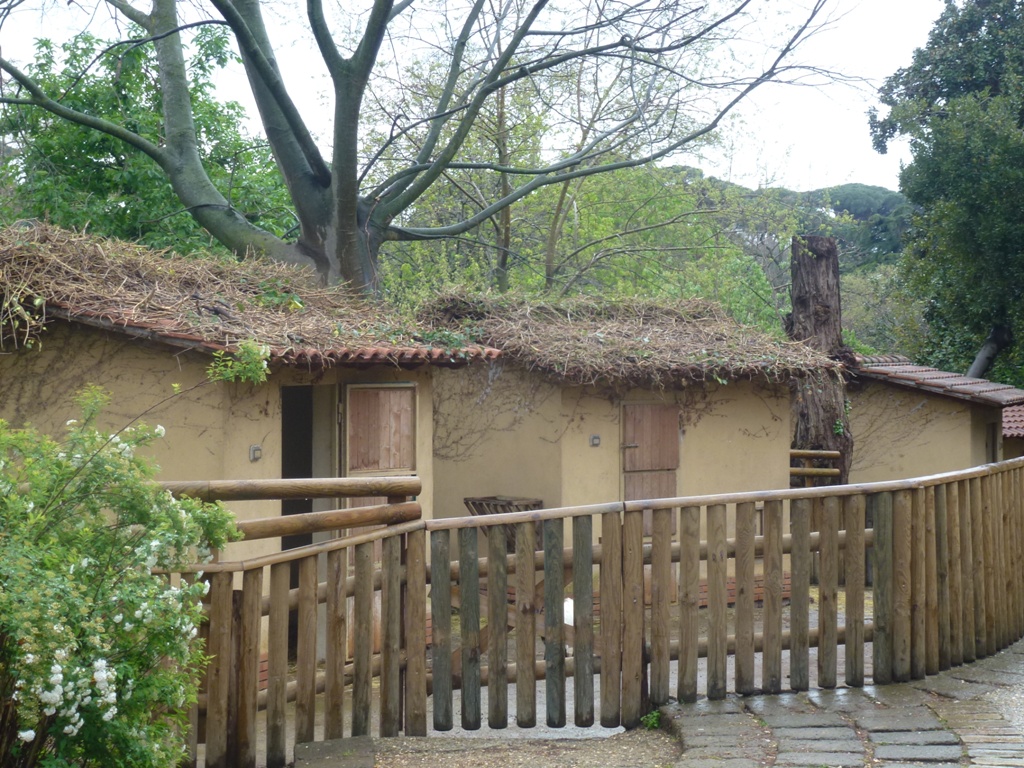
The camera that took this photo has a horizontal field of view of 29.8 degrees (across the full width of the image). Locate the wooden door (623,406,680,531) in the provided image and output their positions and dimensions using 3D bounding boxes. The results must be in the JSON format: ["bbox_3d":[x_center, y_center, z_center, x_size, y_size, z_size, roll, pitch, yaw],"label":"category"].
[{"bbox_3d":[1.350,1.150,18.700,0.770,1.950,0.070,0,0,-40],"label":"wooden door"}]

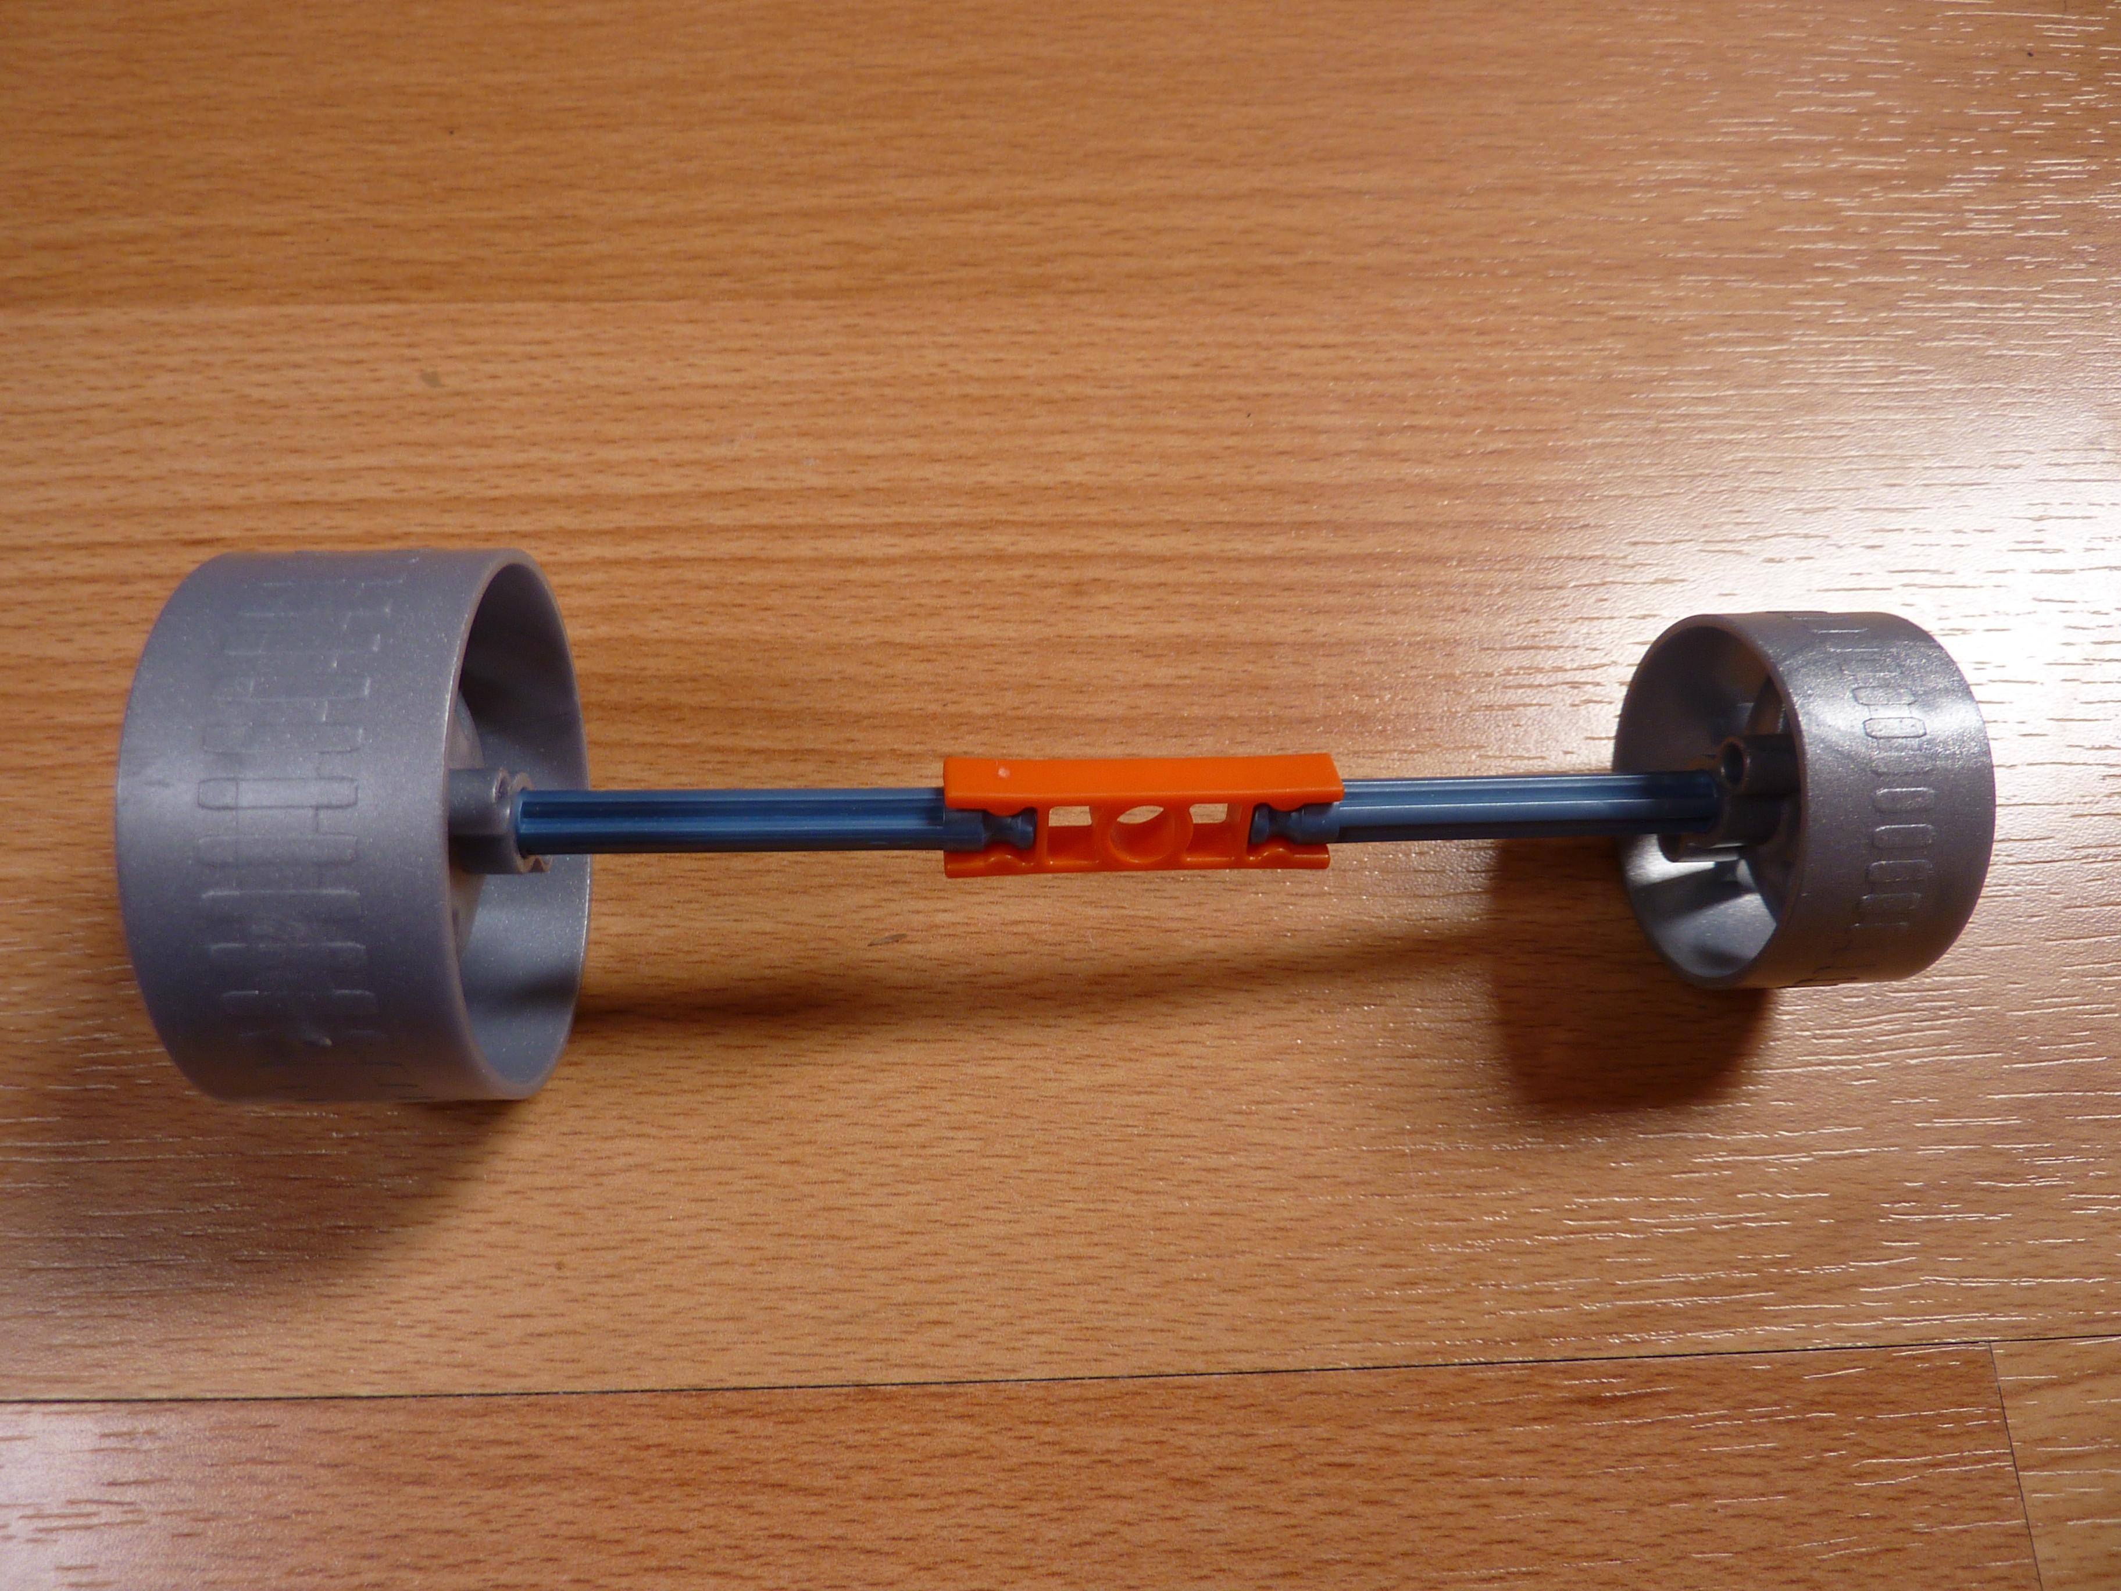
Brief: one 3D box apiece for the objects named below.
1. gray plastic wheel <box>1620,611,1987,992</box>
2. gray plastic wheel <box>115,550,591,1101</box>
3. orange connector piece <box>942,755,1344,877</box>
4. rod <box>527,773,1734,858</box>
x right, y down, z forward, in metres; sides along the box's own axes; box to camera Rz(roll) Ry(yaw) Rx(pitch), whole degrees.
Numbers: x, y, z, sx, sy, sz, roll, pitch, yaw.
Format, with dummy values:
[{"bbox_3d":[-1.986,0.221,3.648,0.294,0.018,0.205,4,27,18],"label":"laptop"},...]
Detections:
[{"bbox_3d":[0.072,0.000,0.152,0.018,0.037,0.037,-1,70,-5],"label":"gray plastic wheel"},{"bbox_3d":[-0.061,0.003,0.140,0.025,0.050,0.050,-1,70,-5],"label":"gray plastic wheel"},{"bbox_3d":[0.008,0.002,0.146,0.037,0.010,0.006,-1,37,-5],"label":"orange connector piece"},{"bbox_3d":[0.008,0.002,0.146,0.128,0.006,0.006,-1,70,-5],"label":"rod"}]

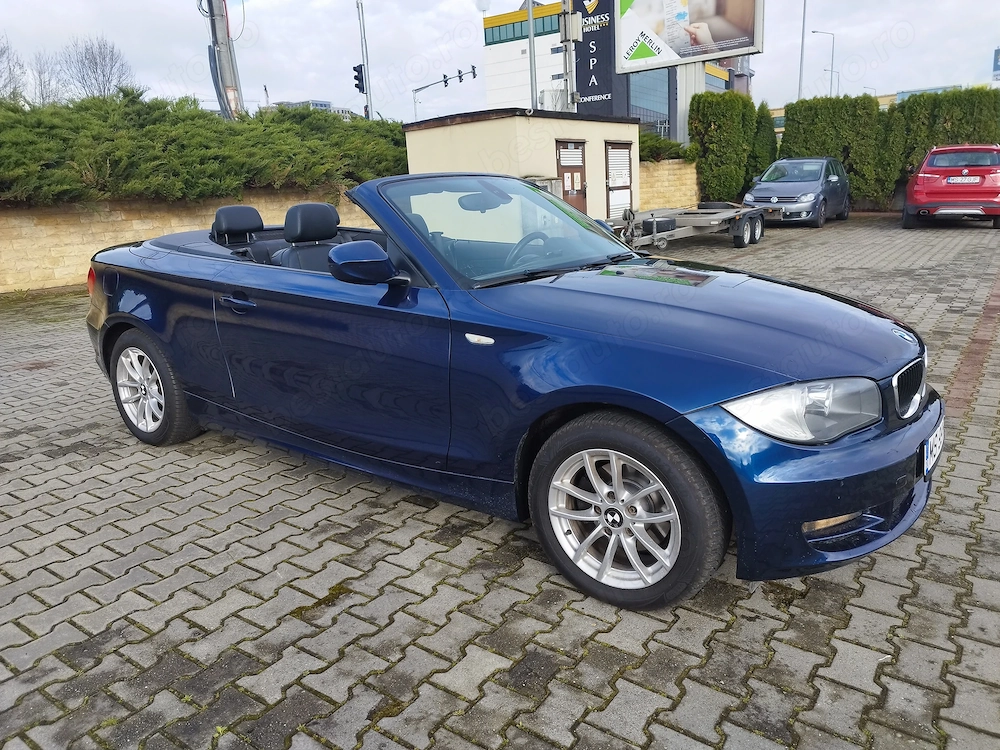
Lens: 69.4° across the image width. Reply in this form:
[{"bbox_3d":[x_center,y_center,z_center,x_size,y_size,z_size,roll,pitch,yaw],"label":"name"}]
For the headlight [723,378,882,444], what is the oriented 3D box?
[{"bbox_3d":[0.847,0.094,1.991,0.340,0.170,0.370,10,19,34],"label":"headlight"}]

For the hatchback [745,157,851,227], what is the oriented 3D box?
[{"bbox_3d":[7.360,-4.450,17.620,1.760,1.580,4.200,8,18,36],"label":"hatchback"}]

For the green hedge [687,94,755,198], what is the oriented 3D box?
[{"bbox_3d":[5.299,-5.098,17.200,1.400,3.100,1.200,5,15,30],"label":"green hedge"}]

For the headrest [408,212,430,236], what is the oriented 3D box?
[{"bbox_3d":[-0.488,-0.811,3.994,0.130,0.190,0.260,8,17,35],"label":"headrest"}]

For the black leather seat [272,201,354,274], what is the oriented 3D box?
[{"bbox_3d":[-0.621,-0.304,3.284,0.750,0.950,0.520,10,19,34],"label":"black leather seat"}]

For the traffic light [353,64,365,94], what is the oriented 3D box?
[{"bbox_3d":[-4.506,-9.411,23.000,0.360,0.880,0.290,-4,13,-8],"label":"traffic light"}]

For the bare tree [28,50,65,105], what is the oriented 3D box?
[{"bbox_3d":[-26.130,-13.795,43.299,3.000,10.490,3.000,-3,14,0],"label":"bare tree"}]

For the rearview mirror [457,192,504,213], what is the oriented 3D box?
[{"bbox_3d":[-0.081,-0.782,3.242,0.235,0.080,0.060,-14,18,-41],"label":"rearview mirror"}]

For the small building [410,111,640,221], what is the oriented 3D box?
[{"bbox_3d":[0.605,-3.512,13.904,2.550,2.500,4.070,8,17,38],"label":"small building"}]

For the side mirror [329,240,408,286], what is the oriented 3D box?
[{"bbox_3d":[-0.454,-0.381,2.471,0.170,0.155,0.230,10,19,34],"label":"side mirror"}]

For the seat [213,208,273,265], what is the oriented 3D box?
[{"bbox_3d":[-1.155,-0.429,3.671,0.660,0.850,0.500,10,19,34],"label":"seat"}]

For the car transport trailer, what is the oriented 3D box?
[{"bbox_3d":[3.400,-2.780,13.500,2.250,0.850,5.300,7,17,33],"label":"car transport trailer"}]

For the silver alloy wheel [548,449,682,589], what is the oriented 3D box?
[{"bbox_3d":[0.378,0.427,2.249,0.445,0.445,0.180,10,17,34],"label":"silver alloy wheel"}]

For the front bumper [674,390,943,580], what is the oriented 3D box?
[{"bbox_3d":[1.216,0.204,2.543,0.600,0.520,1.730,10,17,34],"label":"front bumper"}]

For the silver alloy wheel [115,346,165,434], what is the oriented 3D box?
[{"bbox_3d":[-1.792,0.065,3.744,0.445,0.445,0.180,10,17,34],"label":"silver alloy wheel"}]

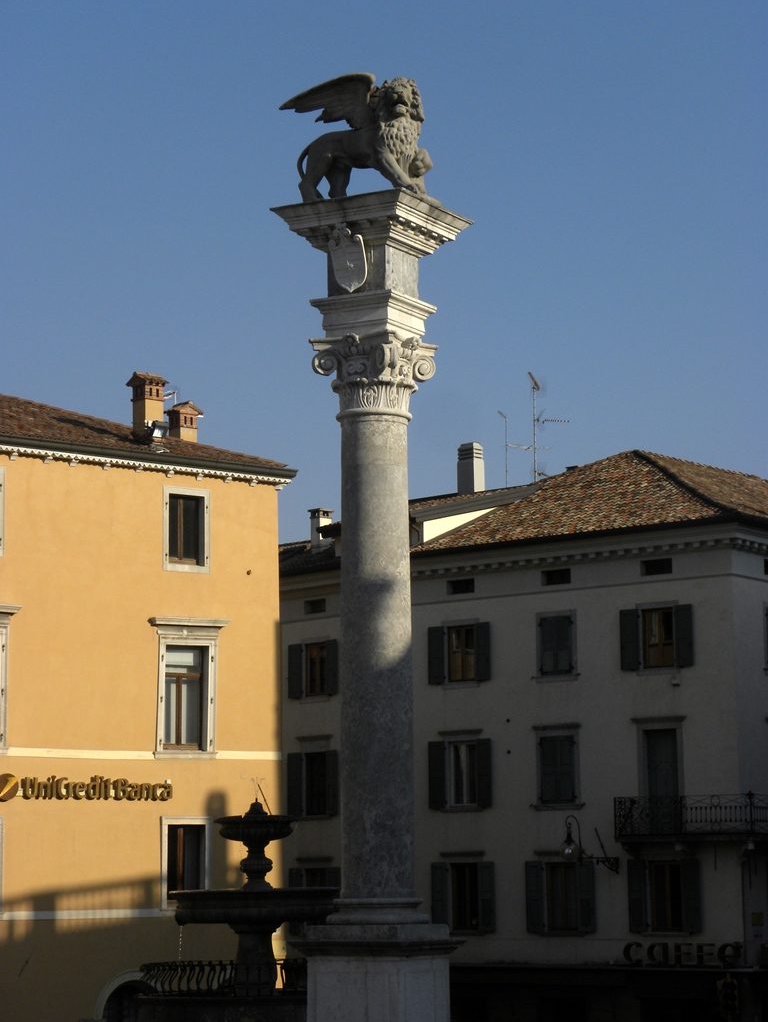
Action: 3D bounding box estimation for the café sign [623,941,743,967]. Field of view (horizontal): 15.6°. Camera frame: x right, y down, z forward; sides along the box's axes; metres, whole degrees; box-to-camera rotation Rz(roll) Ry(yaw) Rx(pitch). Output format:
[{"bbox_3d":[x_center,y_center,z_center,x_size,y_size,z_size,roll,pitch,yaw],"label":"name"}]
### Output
[{"bbox_3d":[7.250,10.777,68.305,3.600,0.570,0.120,-7,-10,42],"label":"café sign"}]

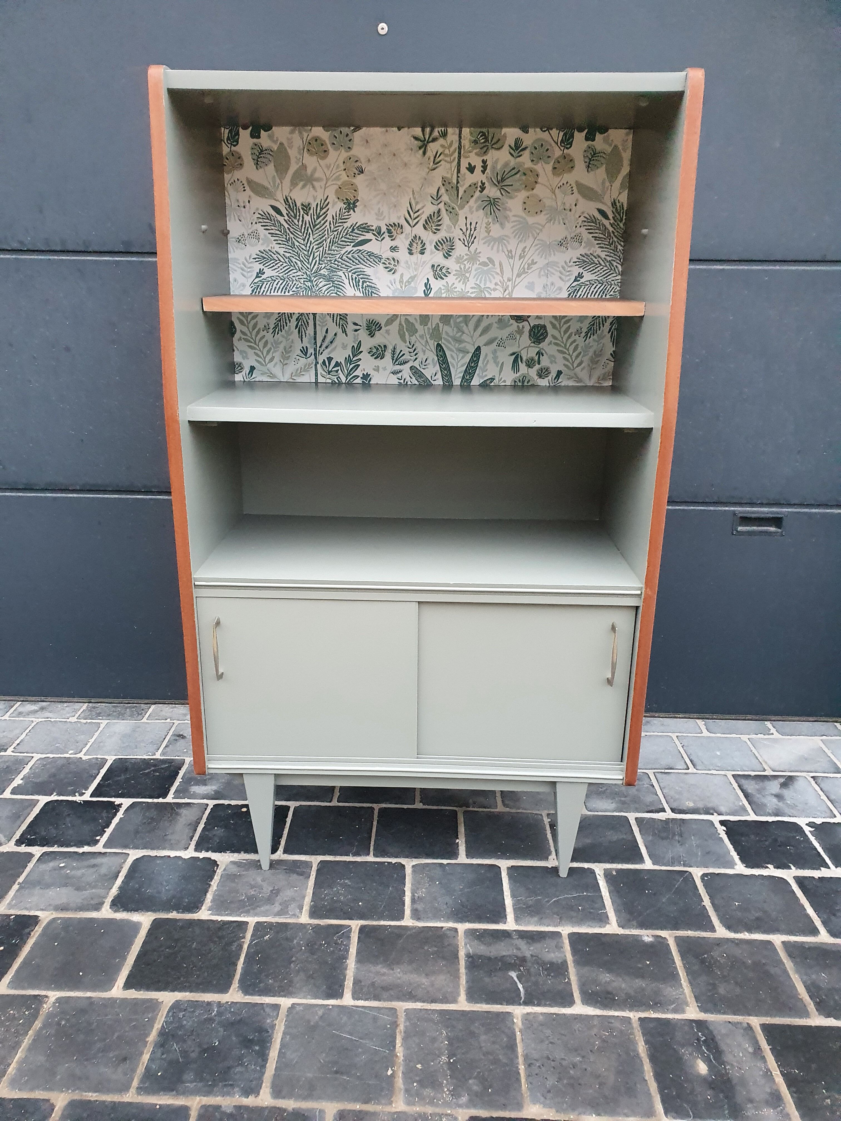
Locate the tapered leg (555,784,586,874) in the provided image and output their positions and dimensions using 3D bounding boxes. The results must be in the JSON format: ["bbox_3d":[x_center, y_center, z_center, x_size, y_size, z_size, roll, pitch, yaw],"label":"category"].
[{"bbox_3d":[0.251,0.451,1.447,0.052,0.196,0.036,1,19,1],"label":"tapered leg"}]

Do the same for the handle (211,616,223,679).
[{"bbox_3d":[-0.321,0.145,1.330,0.009,0.110,0.030,1,19,1],"label":"handle"}]

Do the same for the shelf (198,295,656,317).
[{"bbox_3d":[0.005,-0.427,1.408,0.686,0.021,0.194,1,19,1],"label":"shelf"}]

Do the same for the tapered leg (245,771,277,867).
[{"bbox_3d":[-0.270,0.442,1.455,0.053,0.196,0.036,1,19,1],"label":"tapered leg"}]

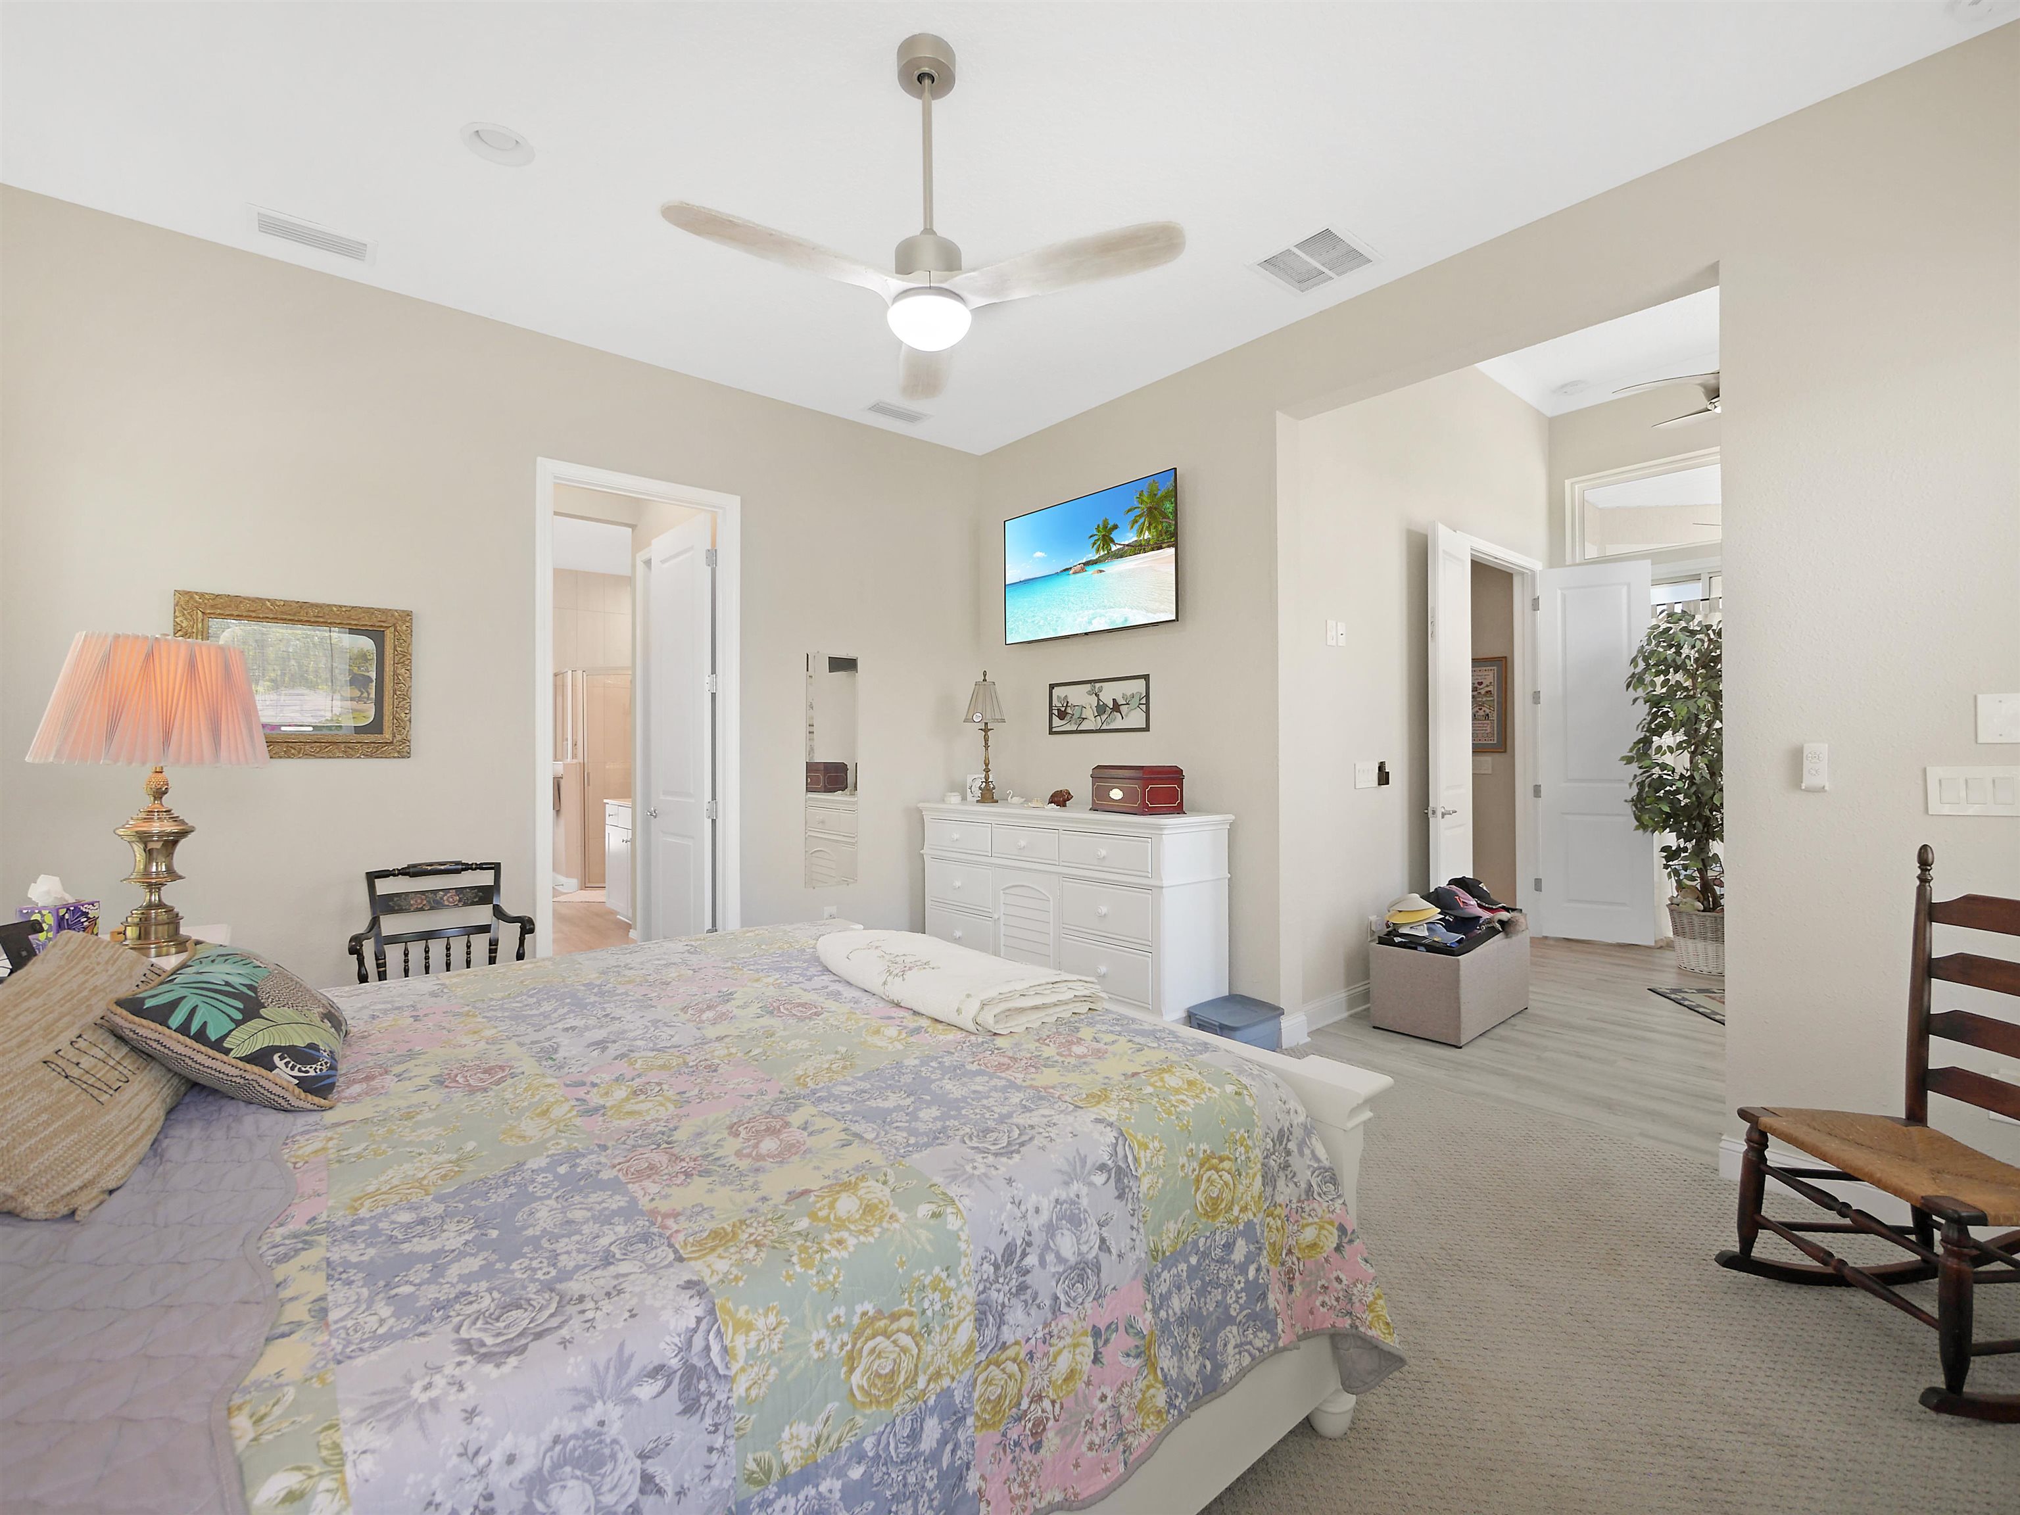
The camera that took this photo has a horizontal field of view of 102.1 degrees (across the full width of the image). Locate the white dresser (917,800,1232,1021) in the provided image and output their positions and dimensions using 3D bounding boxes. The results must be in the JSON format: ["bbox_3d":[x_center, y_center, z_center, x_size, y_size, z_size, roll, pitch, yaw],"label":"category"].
[{"bbox_3d":[0.241,0.767,4.114,0.490,0.985,1.670,-1,1,-42],"label":"white dresser"}]

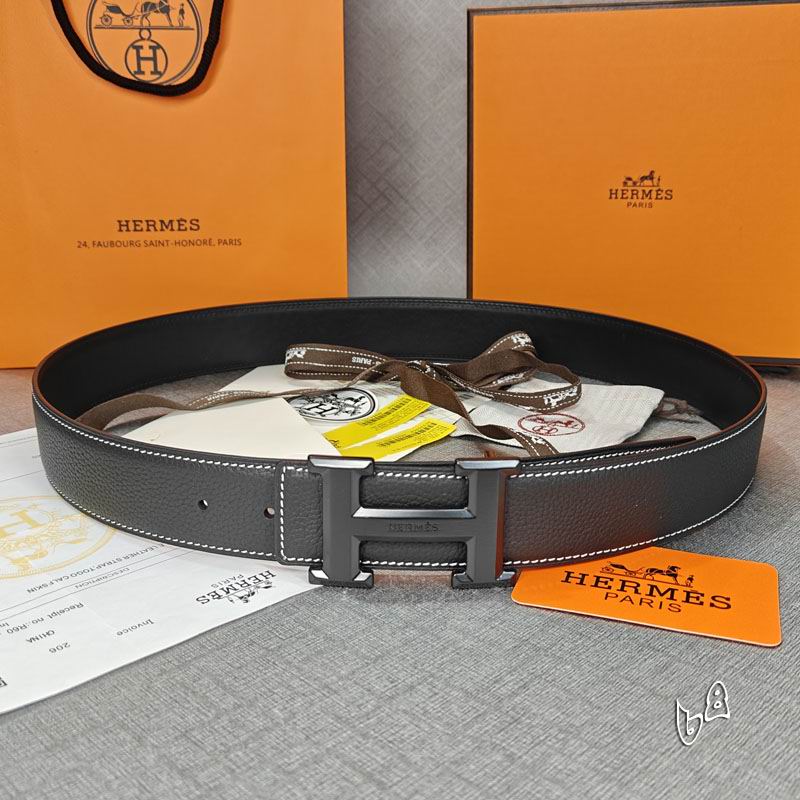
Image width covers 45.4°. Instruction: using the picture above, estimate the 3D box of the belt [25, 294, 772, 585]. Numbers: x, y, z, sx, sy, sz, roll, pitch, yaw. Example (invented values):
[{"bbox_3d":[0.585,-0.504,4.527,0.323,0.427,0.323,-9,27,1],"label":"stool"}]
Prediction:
[{"bbox_3d":[0.001,-0.001,0.459,0.335,0.046,0.286,1,19,0],"label":"belt"}]

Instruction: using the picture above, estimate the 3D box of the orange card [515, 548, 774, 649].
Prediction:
[{"bbox_3d":[0.087,0.065,0.338,0.087,0.001,0.058,7,19,16],"label":"orange card"}]

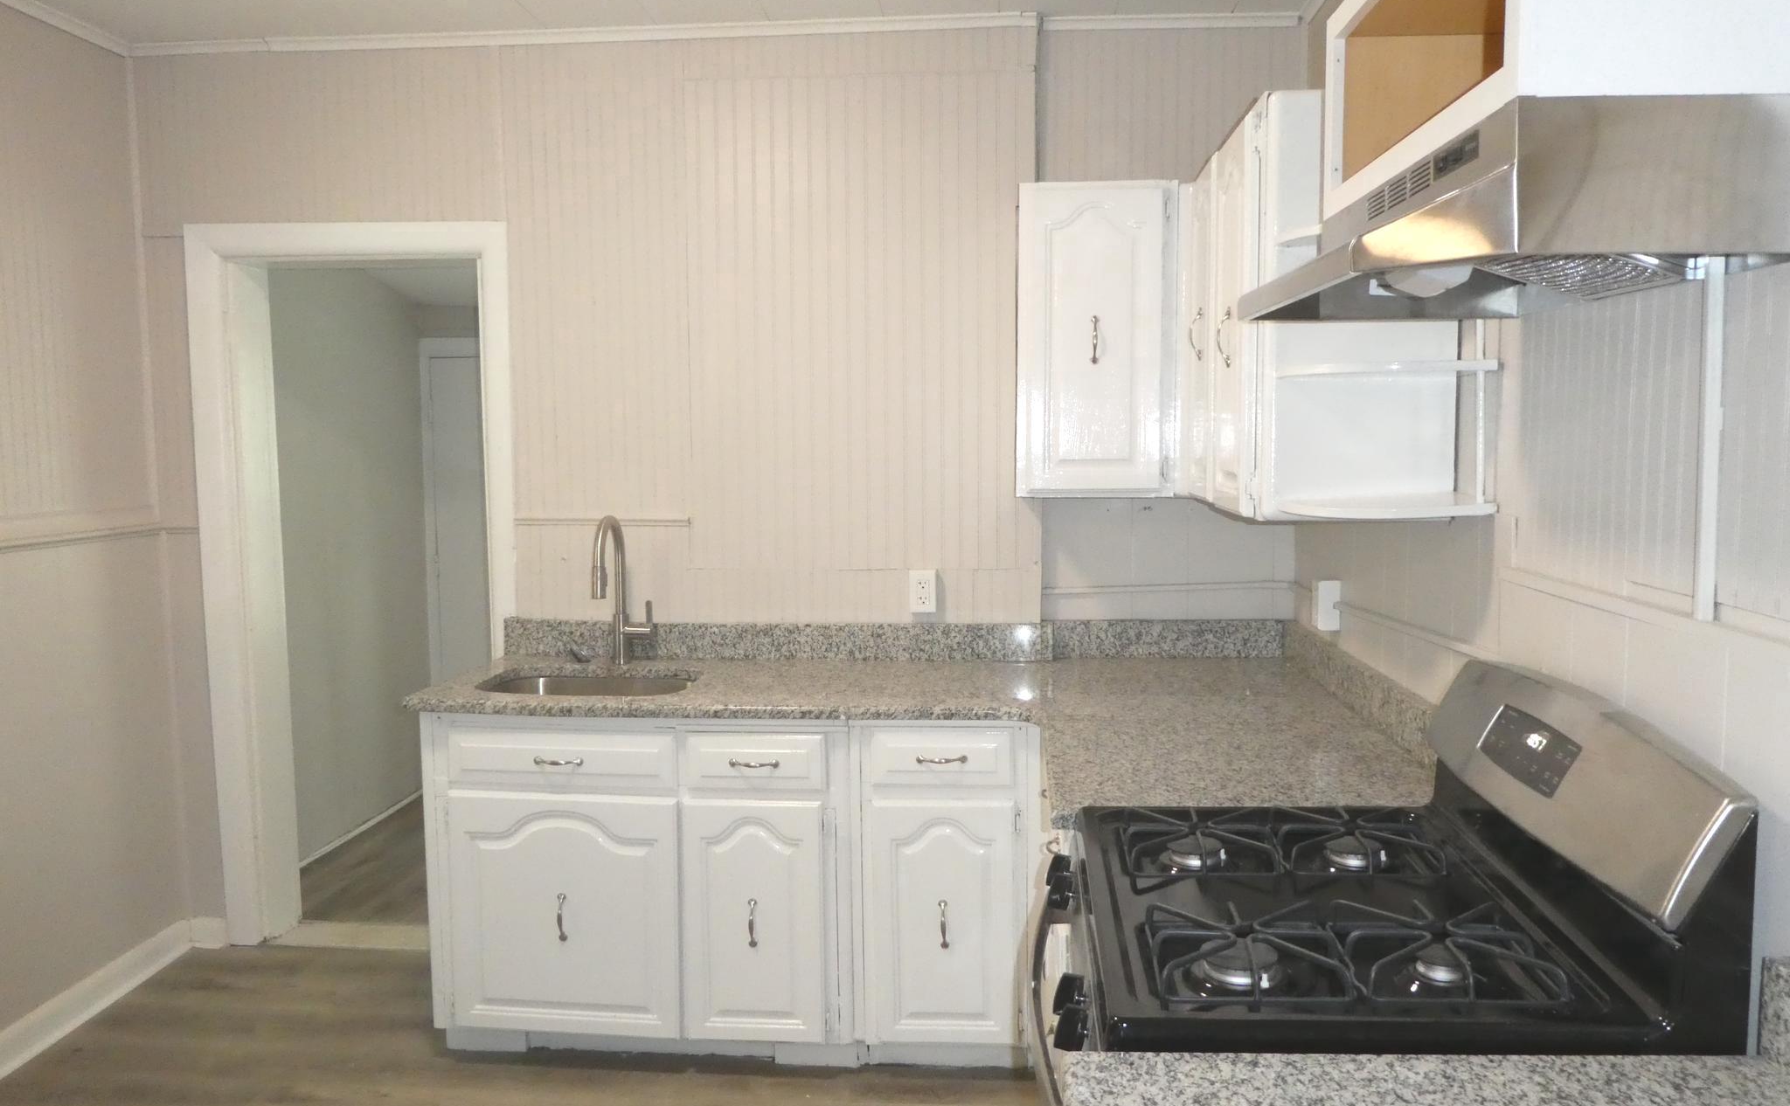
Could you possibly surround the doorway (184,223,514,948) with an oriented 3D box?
[{"bbox_3d":[-1.532,0.119,3.662,0.921,2.131,0.203,0,6,4],"label":"doorway"}]

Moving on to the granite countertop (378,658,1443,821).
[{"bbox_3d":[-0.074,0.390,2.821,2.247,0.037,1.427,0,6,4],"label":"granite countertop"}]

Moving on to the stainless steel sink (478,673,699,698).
[{"bbox_3d":[-0.793,0.439,3.263,0.565,0.198,0.396,0,6,4],"label":"stainless steel sink"}]

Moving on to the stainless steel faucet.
[{"bbox_3d":[-0.742,0.109,3.349,0.131,0.427,0.243,0,6,4],"label":"stainless steel faucet"}]

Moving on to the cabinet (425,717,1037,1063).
[{"bbox_3d":[-0.380,0.793,3.244,1.462,0.854,0.616,0,6,4],"label":"cabinet"}]

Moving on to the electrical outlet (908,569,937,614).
[{"bbox_3d":[0.079,0.109,3.448,0.071,0.119,0.011,0,6,4],"label":"electrical outlet"}]

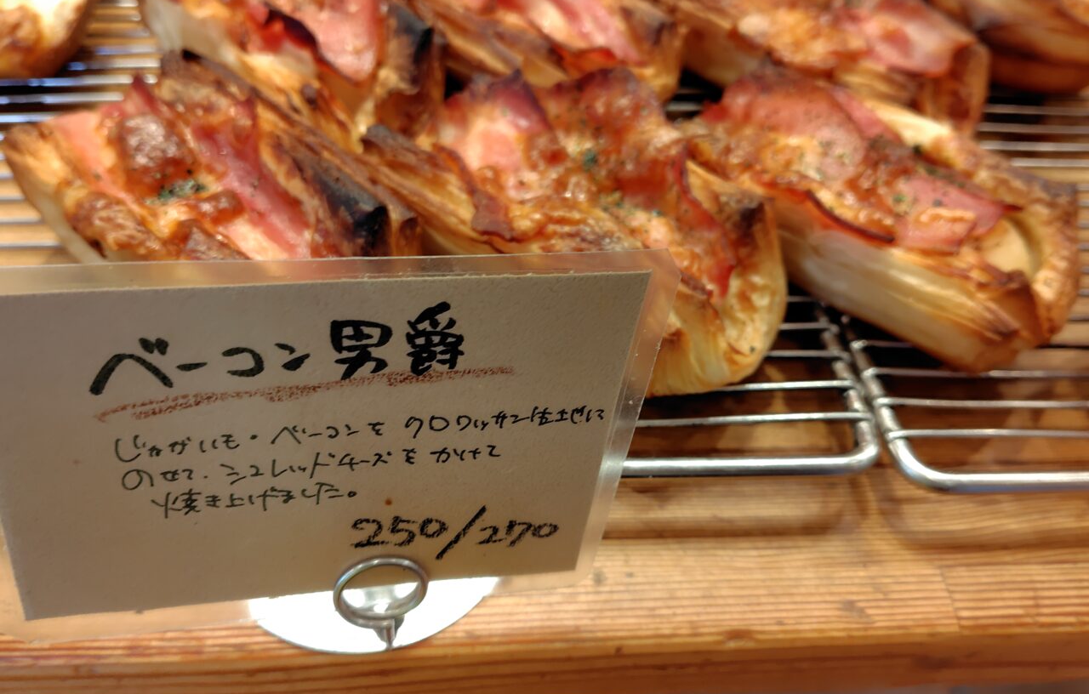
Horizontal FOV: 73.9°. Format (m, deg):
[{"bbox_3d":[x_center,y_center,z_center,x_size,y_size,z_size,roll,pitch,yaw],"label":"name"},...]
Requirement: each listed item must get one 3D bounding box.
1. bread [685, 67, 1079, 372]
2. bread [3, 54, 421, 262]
[{"bbox_3d":[0.112,-0.047,0.247,0.135,0.044,0.068,36,62,19],"label":"bread"},{"bbox_3d":[-0.102,-0.044,0.233,0.135,0.044,0.076,32,60,17],"label":"bread"}]

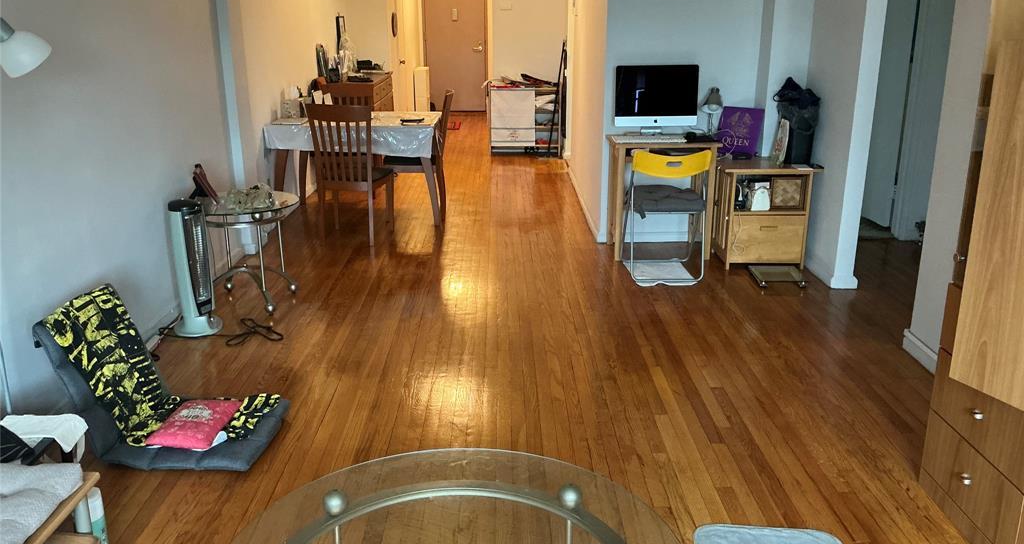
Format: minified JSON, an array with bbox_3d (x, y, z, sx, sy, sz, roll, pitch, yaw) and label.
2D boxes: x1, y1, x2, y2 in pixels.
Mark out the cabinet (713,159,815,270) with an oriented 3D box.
[{"bbox_3d":[1.508,-0.365,5.061,0.520,0.595,0.440,0,17,0],"label":"cabinet"}]

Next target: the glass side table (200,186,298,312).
[{"bbox_3d":[-1.394,-0.098,4.319,0.600,0.540,0.600,0,17,0],"label":"glass side table"}]

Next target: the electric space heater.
[{"bbox_3d":[-1.562,-0.025,4.039,0.240,0.630,0.240,12,21,34],"label":"electric space heater"}]

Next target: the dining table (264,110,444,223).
[{"bbox_3d":[-1.166,-0.809,6.402,1.210,0.745,0.890,0,17,-1],"label":"dining table"}]

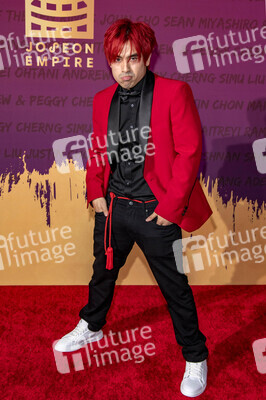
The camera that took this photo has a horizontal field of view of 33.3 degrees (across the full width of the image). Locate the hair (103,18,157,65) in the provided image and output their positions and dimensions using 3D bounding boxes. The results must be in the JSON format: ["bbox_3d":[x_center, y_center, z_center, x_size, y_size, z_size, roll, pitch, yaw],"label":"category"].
[{"bbox_3d":[-0.009,-0.686,1.940,0.215,0.210,0.235,3,22,14],"label":"hair"}]

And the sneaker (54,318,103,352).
[{"bbox_3d":[-0.280,0.723,2.419,0.280,0.120,0.110,-4,12,-27],"label":"sneaker"}]

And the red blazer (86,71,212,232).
[{"bbox_3d":[0.081,-0.200,2.048,0.510,0.740,0.320,7,15,26],"label":"red blazer"}]

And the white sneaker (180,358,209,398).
[{"bbox_3d":[0.302,0.798,2.115,0.113,0.120,0.290,4,12,12],"label":"white sneaker"}]

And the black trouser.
[{"bbox_3d":[0.060,0.365,2.207,0.640,0.820,0.330,7,12,26],"label":"black trouser"}]

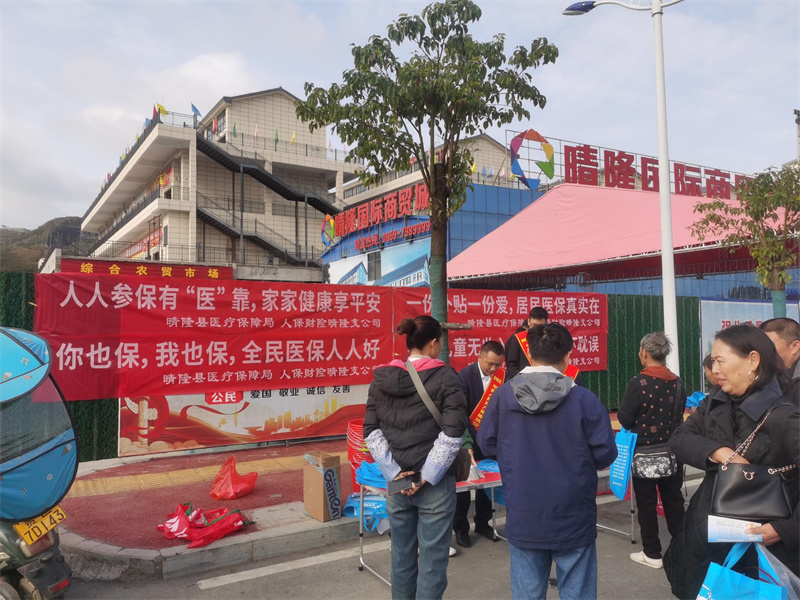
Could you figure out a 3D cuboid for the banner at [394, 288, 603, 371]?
[{"bbox_3d":[1.798,0.522,9.833,4.350,1.300,0.060,2,-3,-31],"label":"banner"}]

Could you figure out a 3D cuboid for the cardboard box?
[{"bbox_3d":[-0.602,1.434,4.866,0.175,0.480,0.300,2,-3,-36],"label":"cardboard box"}]

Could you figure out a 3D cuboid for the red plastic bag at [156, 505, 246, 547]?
[{"bbox_3d":[-1.400,1.579,4.433,0.560,0.160,0.460,1,-3,-18],"label":"red plastic bag"}]

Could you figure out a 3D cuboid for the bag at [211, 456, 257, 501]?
[{"bbox_3d":[-1.440,1.551,5.465,0.400,0.300,0.280,1,-3,-15],"label":"bag"}]

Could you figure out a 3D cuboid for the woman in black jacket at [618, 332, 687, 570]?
[{"bbox_3d":[1.750,1.016,4.378,0.470,1.570,0.330,2,-3,-30],"label":"woman in black jacket"}]

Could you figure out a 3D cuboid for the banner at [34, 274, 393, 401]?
[{"bbox_3d":[-1.962,0.428,7.607,4.340,1.310,0.060,2,-3,-31],"label":"banner"}]

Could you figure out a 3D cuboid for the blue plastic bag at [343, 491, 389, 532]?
[{"bbox_3d":[-0.250,1.622,4.821,0.380,0.250,0.270,1,-3,-23],"label":"blue plastic bag"}]

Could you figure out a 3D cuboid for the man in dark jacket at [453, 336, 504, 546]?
[{"bbox_3d":[0.600,1.058,4.757,0.520,1.520,0.430,1,-3,-23],"label":"man in dark jacket"}]

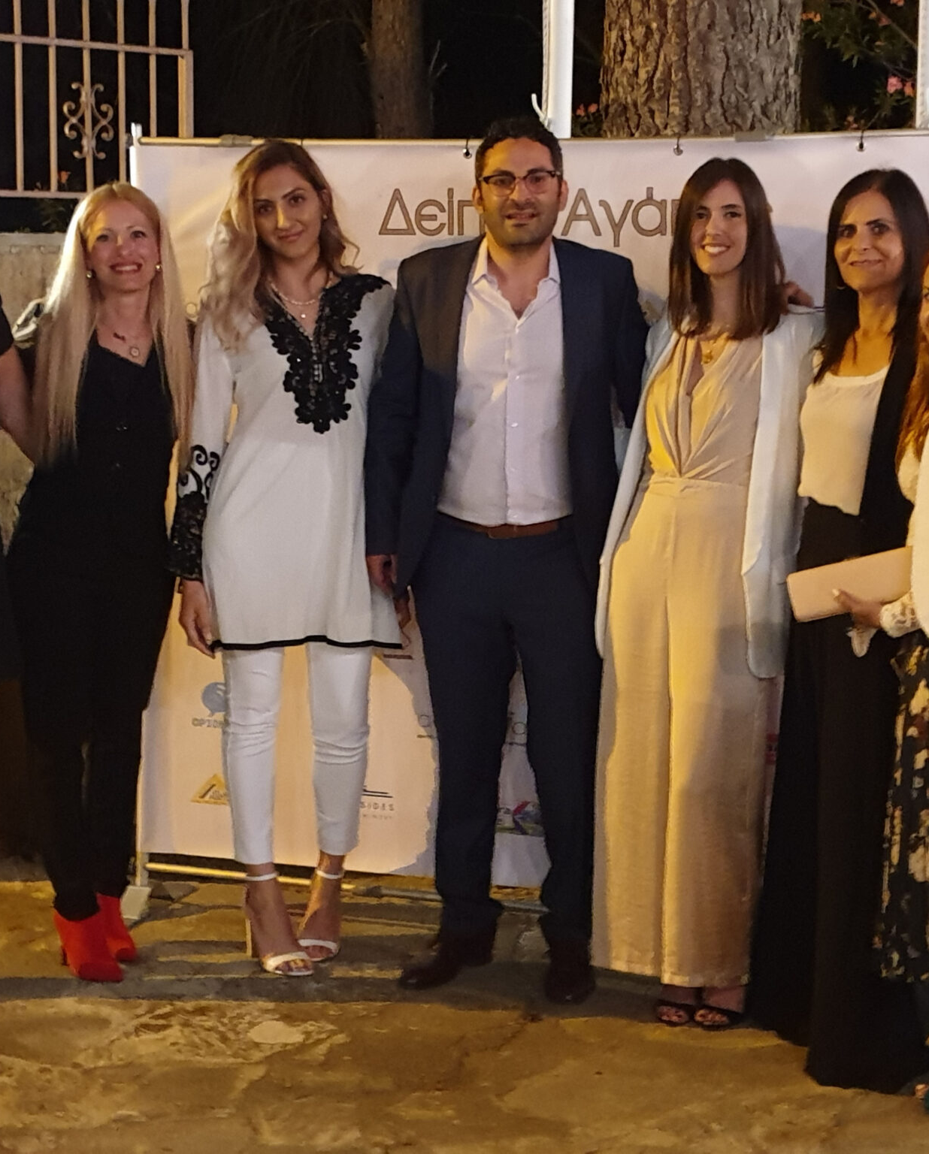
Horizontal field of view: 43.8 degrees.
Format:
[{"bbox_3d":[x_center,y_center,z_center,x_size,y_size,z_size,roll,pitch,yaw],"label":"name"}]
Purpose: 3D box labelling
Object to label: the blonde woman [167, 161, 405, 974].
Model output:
[{"bbox_3d":[-0.387,-0.026,2.490,0.500,1.760,0.340,-2,8,-16],"label":"blonde woman"}]

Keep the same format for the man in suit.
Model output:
[{"bbox_3d":[0.083,-0.020,2.378,0.580,1.780,0.350,0,7,0],"label":"man in suit"}]

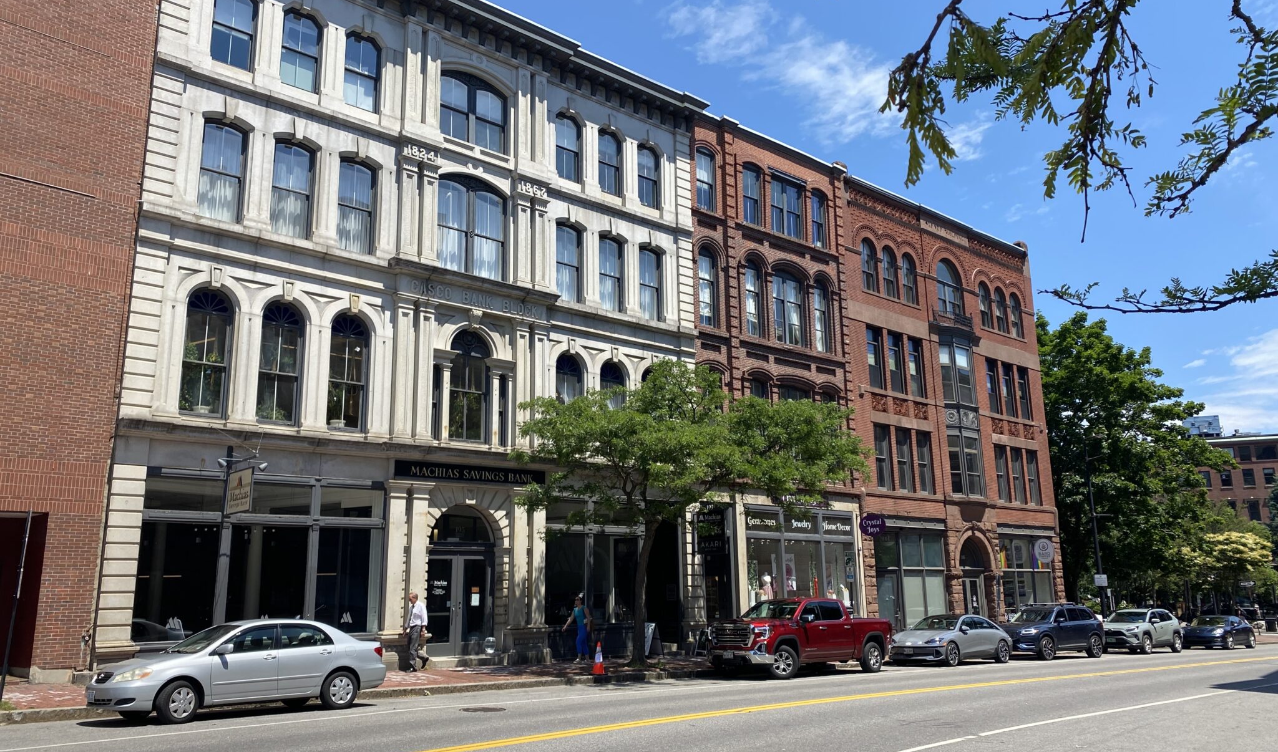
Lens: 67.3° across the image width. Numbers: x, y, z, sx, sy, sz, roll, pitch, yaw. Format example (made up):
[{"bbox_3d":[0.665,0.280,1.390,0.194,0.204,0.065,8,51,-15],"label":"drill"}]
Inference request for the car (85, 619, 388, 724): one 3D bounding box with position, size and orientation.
[{"bbox_3d":[-6.346,4.701,15.589,1.720,1.470,4.530,-13,-19,42],"label":"car"}]

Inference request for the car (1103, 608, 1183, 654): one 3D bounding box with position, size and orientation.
[{"bbox_3d":[19.732,10.070,37.949,4.600,1.690,1.880,11,-17,-38],"label":"car"}]

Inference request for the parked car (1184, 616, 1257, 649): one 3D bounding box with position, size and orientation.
[{"bbox_3d":[25.244,11.169,41.843,4.950,1.420,1.930,13,-19,-41],"label":"parked car"}]

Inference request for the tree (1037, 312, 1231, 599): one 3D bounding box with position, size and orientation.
[{"bbox_3d":[24.505,4.137,50.639,12.500,18.450,12.500,10,-17,-40],"label":"tree"}]

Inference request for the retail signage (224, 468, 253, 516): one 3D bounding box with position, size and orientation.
[{"bbox_3d":[-8.181,2.368,19.698,0.080,0.880,1.360,10,-17,-40],"label":"retail signage"}]

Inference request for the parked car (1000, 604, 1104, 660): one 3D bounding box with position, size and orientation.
[{"bbox_3d":[14.132,8.834,33.173,4.950,1.790,1.960,11,-18,-38],"label":"parked car"}]

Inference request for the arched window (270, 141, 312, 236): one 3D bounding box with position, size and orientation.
[{"bbox_3d":[-8.279,-4.467,22.798,1.080,2.460,0.200,10,-17,-40],"label":"arched window"}]

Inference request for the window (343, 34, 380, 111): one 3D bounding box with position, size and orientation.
[{"bbox_3d":[-7.221,-7.809,24.879,1.000,2.000,0.250,10,-17,-40],"label":"window"}]

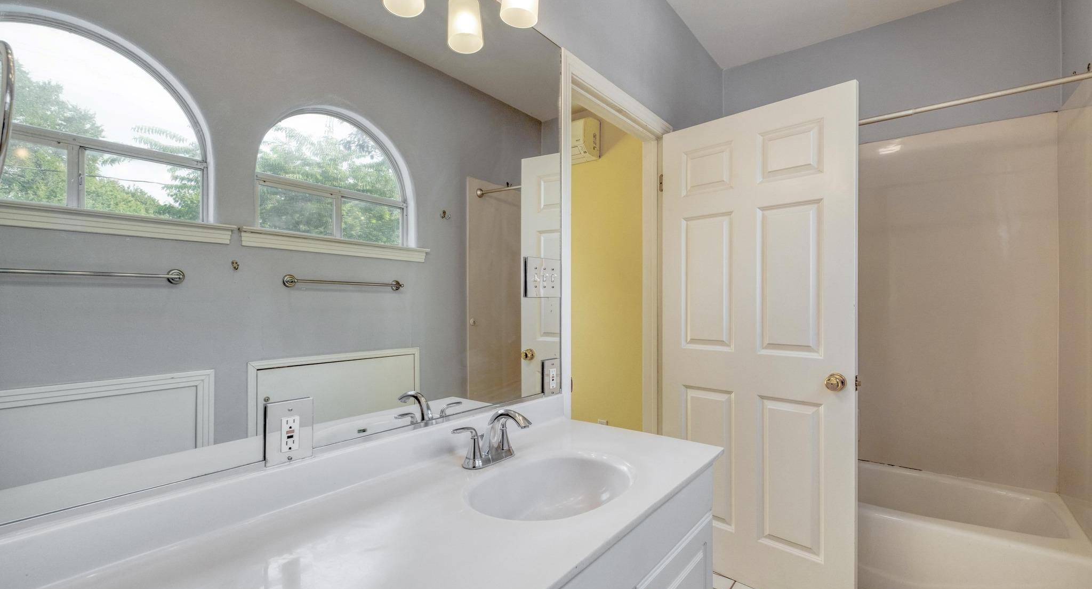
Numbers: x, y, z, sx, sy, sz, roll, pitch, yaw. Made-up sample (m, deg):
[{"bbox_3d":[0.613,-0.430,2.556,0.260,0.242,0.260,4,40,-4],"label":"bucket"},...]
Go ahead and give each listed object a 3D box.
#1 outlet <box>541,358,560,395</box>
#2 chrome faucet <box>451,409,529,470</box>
[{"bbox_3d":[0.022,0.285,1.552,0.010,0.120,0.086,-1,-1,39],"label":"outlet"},{"bbox_3d":[-0.099,0.350,1.123,0.168,0.142,0.232,-1,-1,39],"label":"chrome faucet"}]

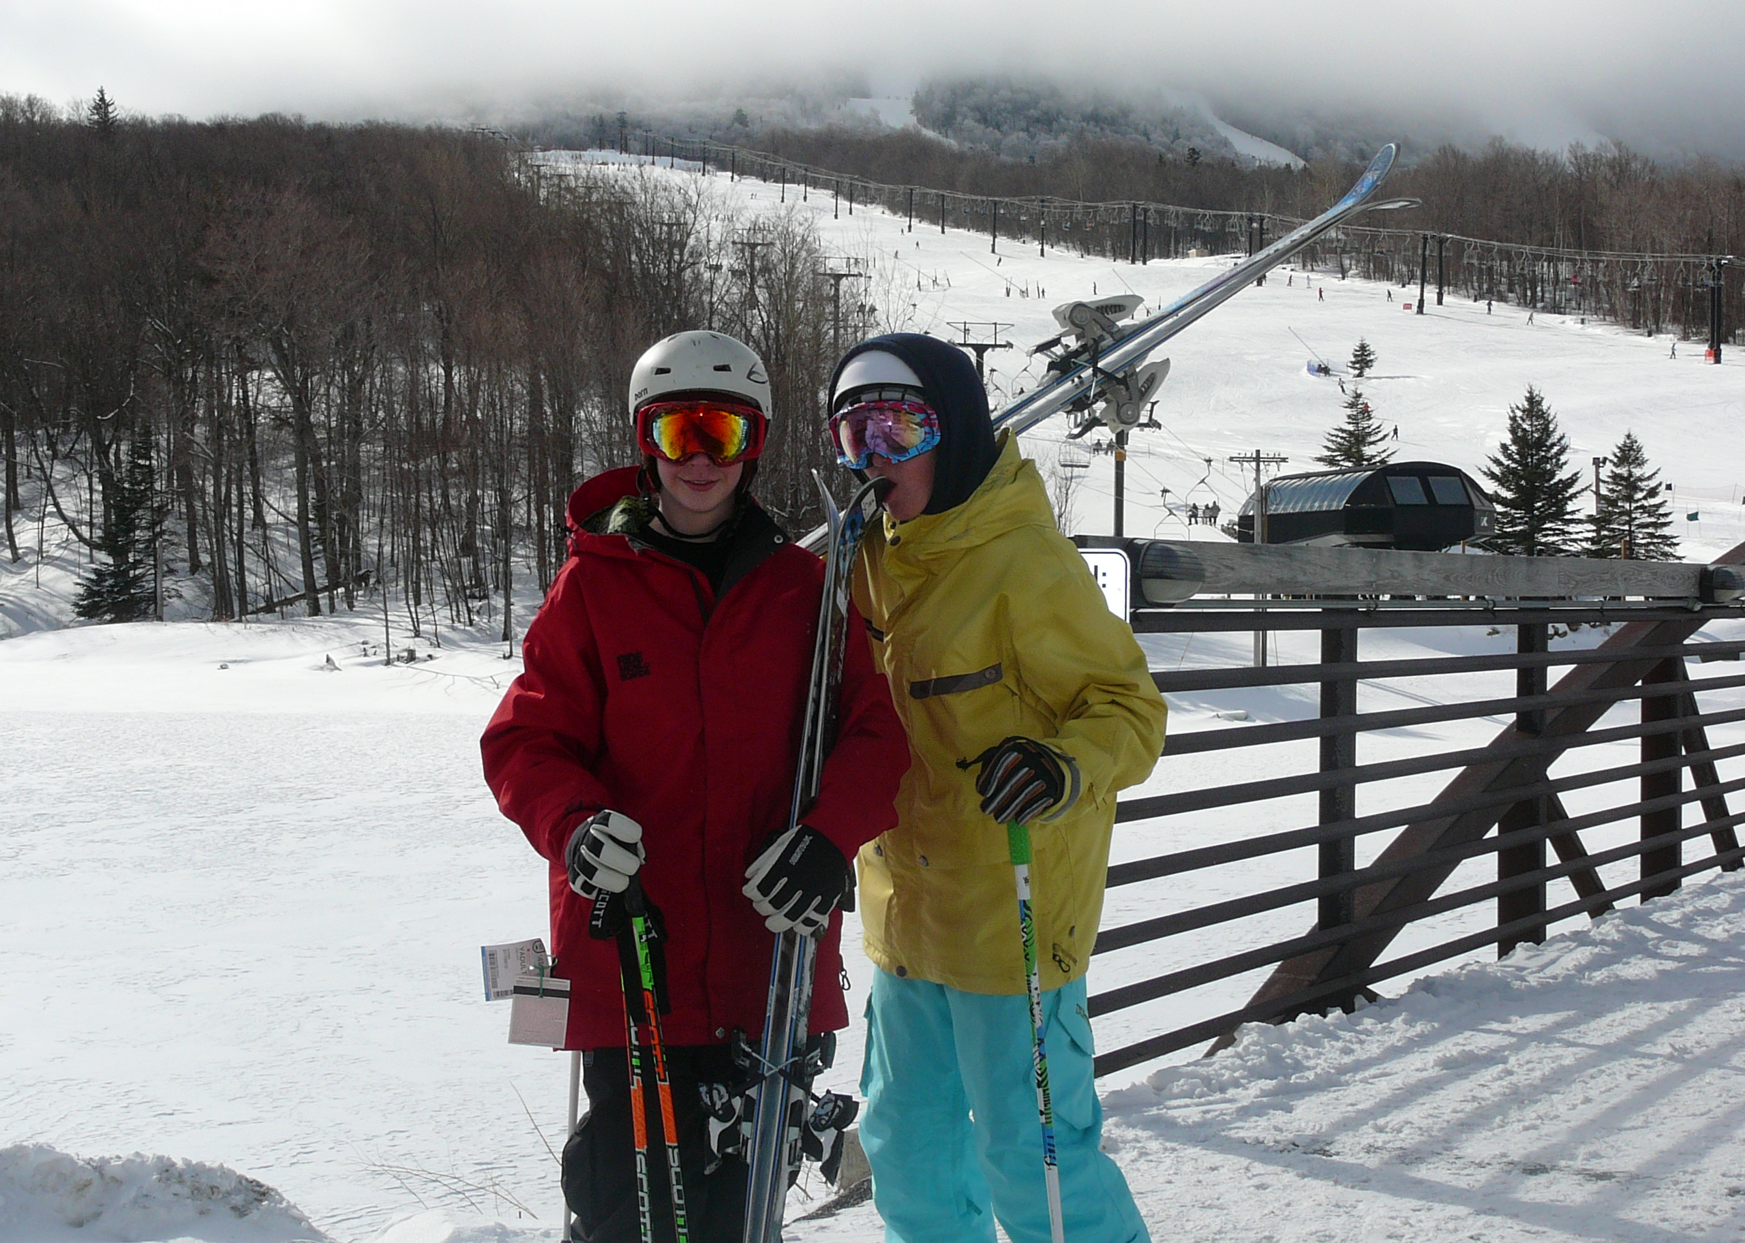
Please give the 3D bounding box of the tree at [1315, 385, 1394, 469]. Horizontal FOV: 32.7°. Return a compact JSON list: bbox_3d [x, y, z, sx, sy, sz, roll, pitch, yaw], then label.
[{"bbox_3d":[29.200,-9.600,180.000,5.500,9.000,5.500,0,1,0],"label":"tree"}]

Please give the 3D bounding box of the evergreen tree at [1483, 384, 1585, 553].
[{"bbox_3d":[34.500,-7.300,155.000,5.700,9.900,5.700,0,1,0],"label":"evergreen tree"}]

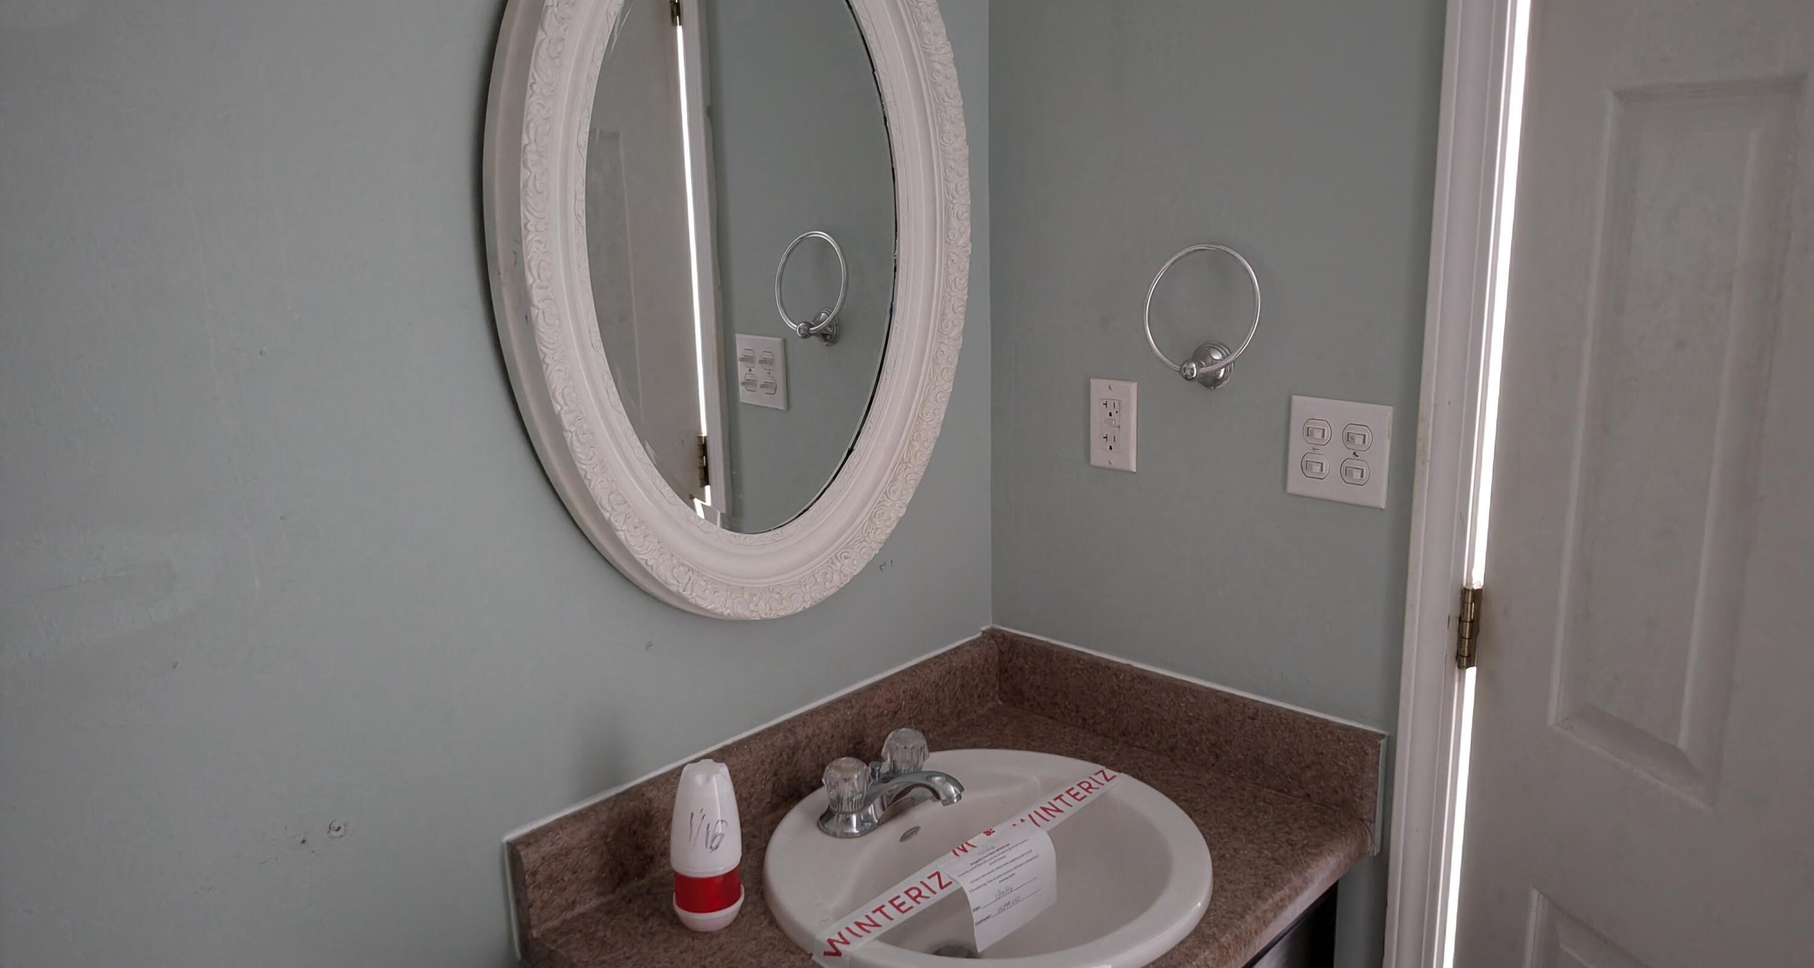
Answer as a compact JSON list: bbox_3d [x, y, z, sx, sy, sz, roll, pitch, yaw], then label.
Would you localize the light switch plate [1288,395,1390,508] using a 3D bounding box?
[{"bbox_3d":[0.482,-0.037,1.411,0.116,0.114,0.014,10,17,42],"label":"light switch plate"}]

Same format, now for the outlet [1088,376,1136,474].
[{"bbox_3d":[0.264,-0.076,1.612,0.070,0.114,0.009,10,17,42],"label":"outlet"}]

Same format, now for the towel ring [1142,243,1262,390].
[{"bbox_3d":[0.345,-0.191,1.464,0.150,0.172,0.068,10,17,42],"label":"towel ring"}]

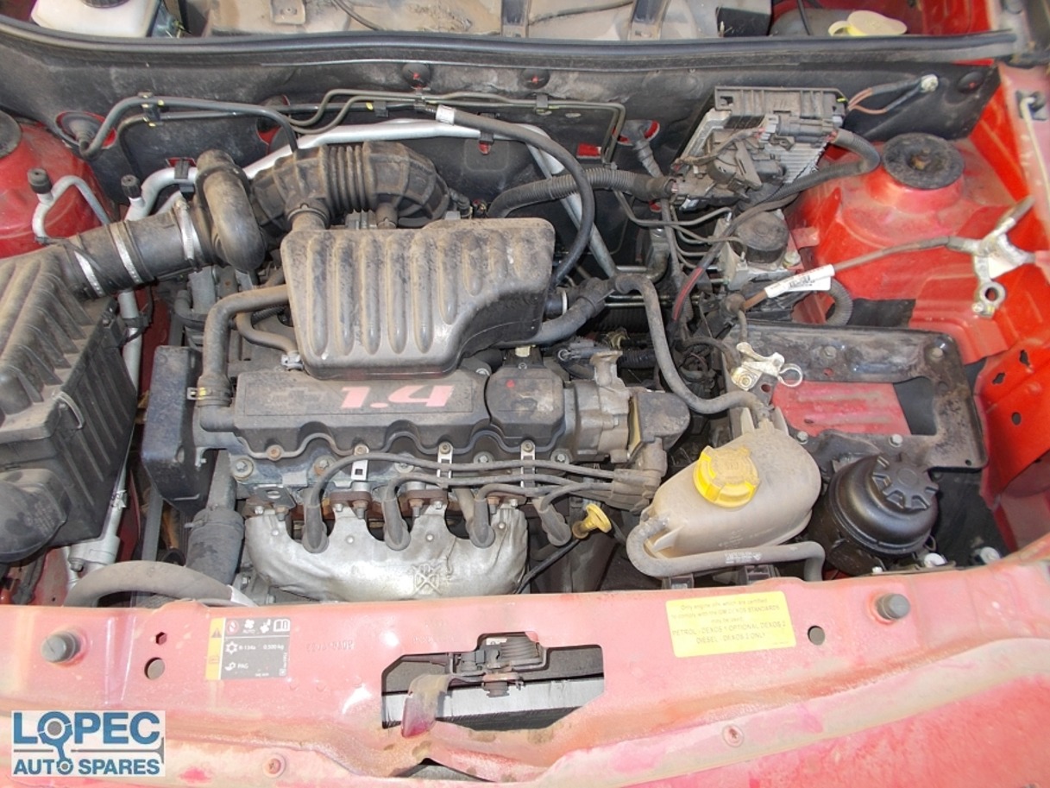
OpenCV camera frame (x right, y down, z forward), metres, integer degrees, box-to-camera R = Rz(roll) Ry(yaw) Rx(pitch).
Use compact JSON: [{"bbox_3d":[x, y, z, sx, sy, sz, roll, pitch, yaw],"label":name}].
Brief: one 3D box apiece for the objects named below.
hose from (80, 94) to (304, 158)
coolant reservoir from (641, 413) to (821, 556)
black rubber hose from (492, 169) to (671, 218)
[{"bbox_3d":[-0.396,-0.313,0.934,0.258,0.050,0.072,-1,57,-4],"label":"hose"},{"bbox_3d":[0.218,0.102,0.850,0.182,0.130,0.125,0,62,-8],"label":"coolant reservoir"},{"bbox_3d":[0.077,-0.248,0.987,0.248,0.051,0.073,-4,57,-6],"label":"black rubber hose"}]

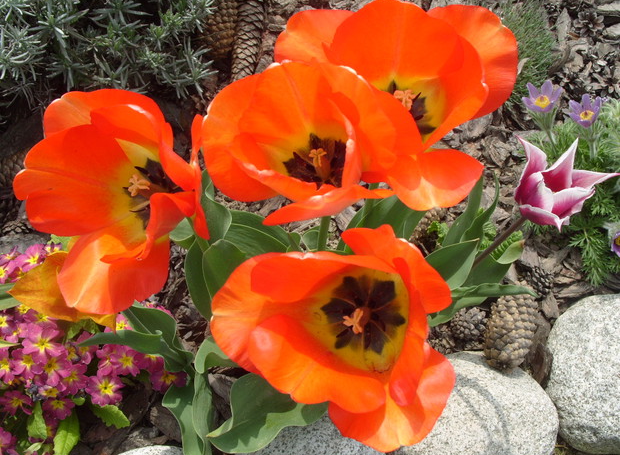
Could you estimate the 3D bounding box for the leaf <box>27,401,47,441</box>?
[{"bbox_3d":[-0.223,0.157,0.510,0.017,0.009,0.034,-7,57,-5],"label":"leaf"}]

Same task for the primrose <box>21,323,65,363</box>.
[{"bbox_3d":[-0.190,0.082,0.445,0.031,0.012,0.030,0,66,-8],"label":"primrose"}]

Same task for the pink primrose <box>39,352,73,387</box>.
[{"bbox_3d":[-0.187,0.103,0.460,0.028,0.011,0.028,0,73,-9],"label":"pink primrose"}]

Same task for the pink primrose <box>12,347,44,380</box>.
[{"bbox_3d":[-0.207,0.100,0.462,0.026,0.011,0.026,0,66,-8],"label":"pink primrose"}]

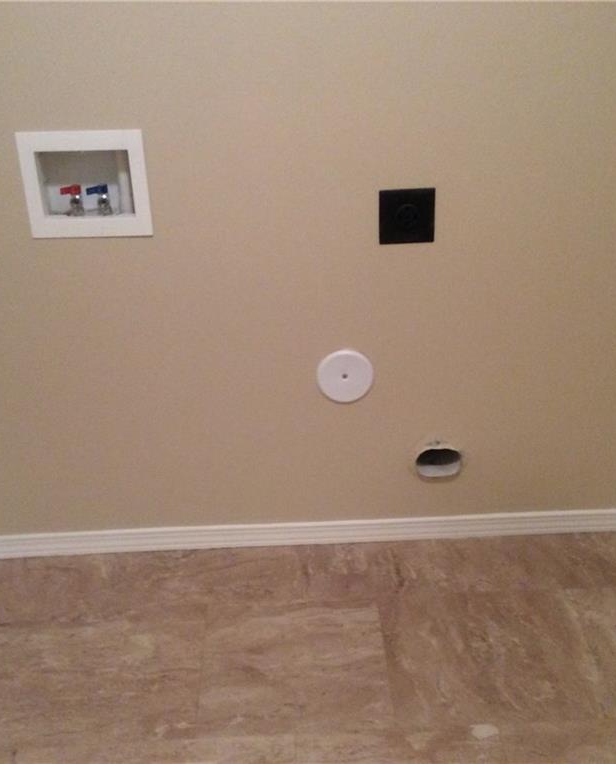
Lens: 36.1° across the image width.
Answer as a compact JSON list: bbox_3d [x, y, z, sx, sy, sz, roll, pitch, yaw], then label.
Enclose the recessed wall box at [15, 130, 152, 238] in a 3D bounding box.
[{"bbox_3d":[-0.449,-0.415,1.946,0.248,0.215,0.080,-2,26,-1],"label":"recessed wall box"}]

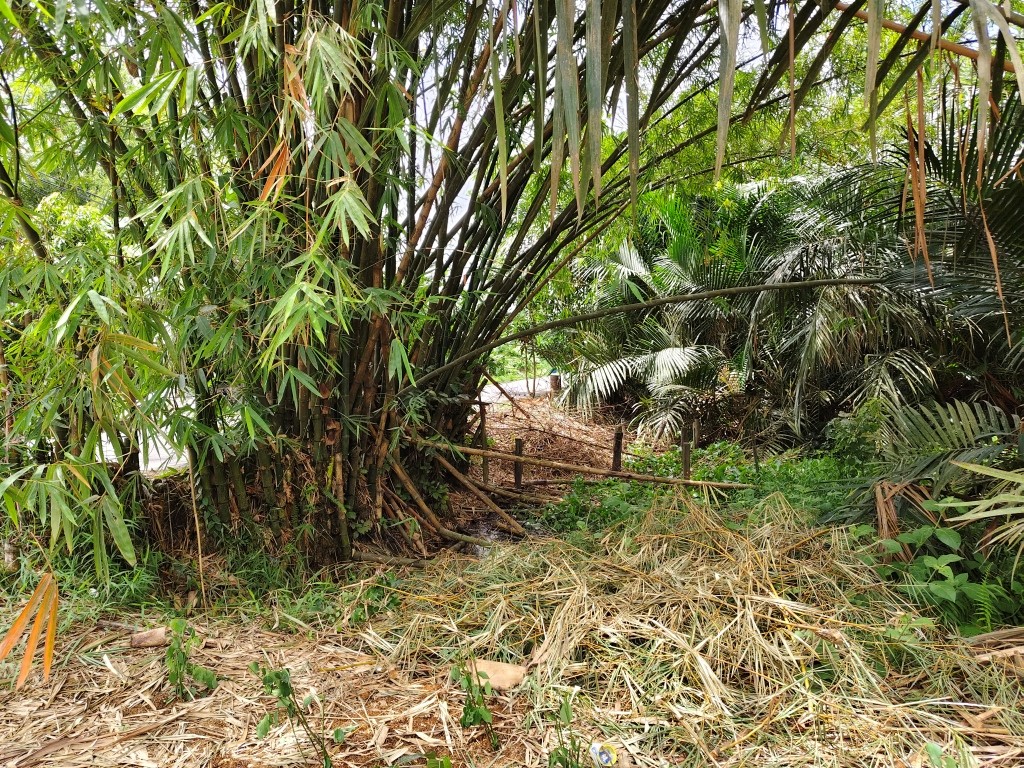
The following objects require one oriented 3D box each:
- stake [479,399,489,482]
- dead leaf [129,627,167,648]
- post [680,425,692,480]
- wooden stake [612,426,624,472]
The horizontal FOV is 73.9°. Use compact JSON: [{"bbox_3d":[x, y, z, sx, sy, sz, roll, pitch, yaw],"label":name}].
[{"bbox_3d":[-0.335,0.676,8.000,0.080,1.020,0.080,-2,3,0],"label":"stake"},{"bbox_3d":[-1.816,1.267,3.400,0.200,0.060,0.110,-1,3,-16],"label":"dead leaf"},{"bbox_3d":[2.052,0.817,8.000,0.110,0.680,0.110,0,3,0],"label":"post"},{"bbox_3d":[1.299,0.799,8.300,0.115,0.550,0.115,3,3,0],"label":"wooden stake"}]

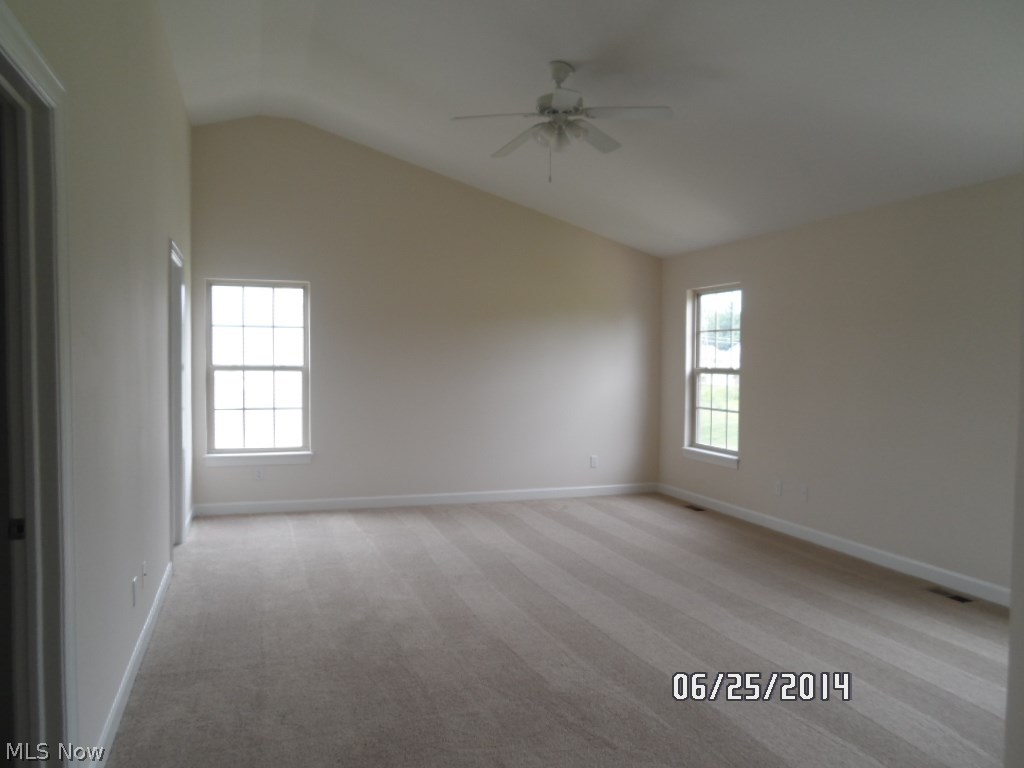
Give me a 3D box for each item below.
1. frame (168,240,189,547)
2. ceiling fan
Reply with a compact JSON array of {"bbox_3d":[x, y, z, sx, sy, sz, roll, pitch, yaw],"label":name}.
[{"bbox_3d":[-2.348,0.132,5.101,0.130,2.127,0.980,0,2,-19],"label":"frame"},{"bbox_3d":[0.278,-1.593,4.236,1.240,0.490,1.220,0,2,0],"label":"ceiling fan"}]

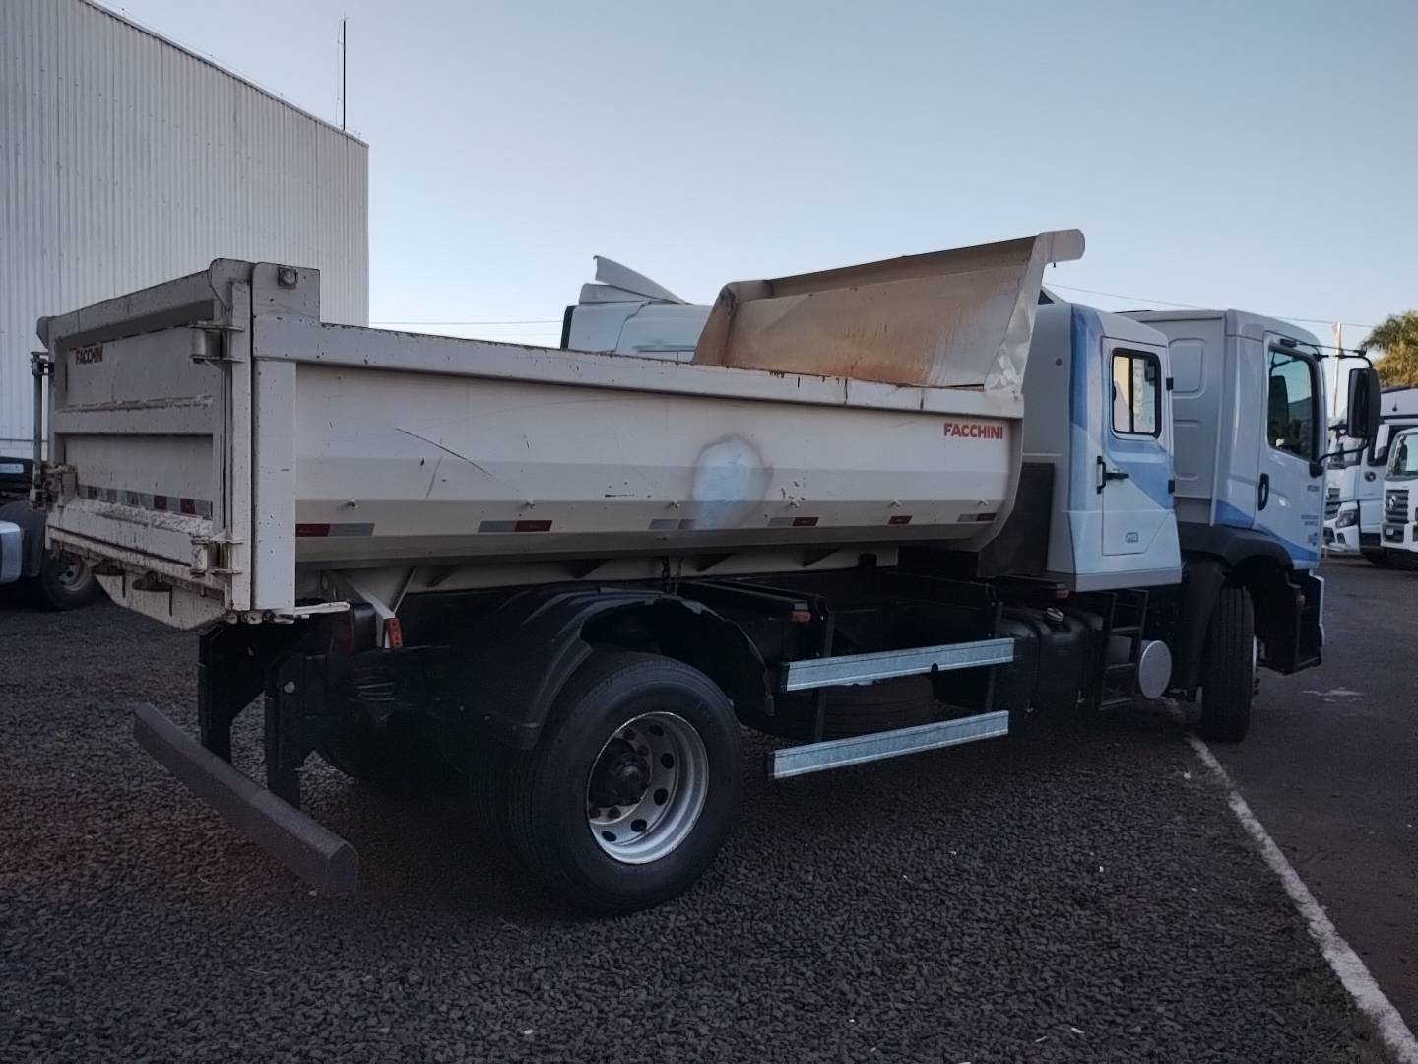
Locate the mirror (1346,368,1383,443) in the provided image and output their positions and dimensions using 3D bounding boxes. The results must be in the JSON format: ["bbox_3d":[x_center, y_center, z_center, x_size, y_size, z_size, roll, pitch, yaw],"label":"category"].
[{"bbox_3d":[4.505,-0.873,7.875,0.110,0.490,0.200,1,4,-14],"label":"mirror"}]

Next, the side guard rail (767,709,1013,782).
[{"bbox_3d":[0.909,0.995,5.465,1.660,0.125,0.055,-1,5,-40],"label":"side guard rail"}]

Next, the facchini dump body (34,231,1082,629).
[{"bbox_3d":[-0.513,-0.700,5.630,4.360,1.810,2.440,-1,5,-40],"label":"facchini dump body"}]

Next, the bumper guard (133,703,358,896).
[{"bbox_3d":[-1.942,0.996,4.596,0.100,0.170,2.440,-1,5,-40],"label":"bumper guard"}]

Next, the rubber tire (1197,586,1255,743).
[{"bbox_3d":[3.510,0.903,7.763,0.285,1.010,1.010,3,4,25],"label":"rubber tire"}]

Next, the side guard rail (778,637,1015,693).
[{"bbox_3d":[0.951,0.619,5.466,1.630,0.125,0.055,-1,5,-40],"label":"side guard rail"}]

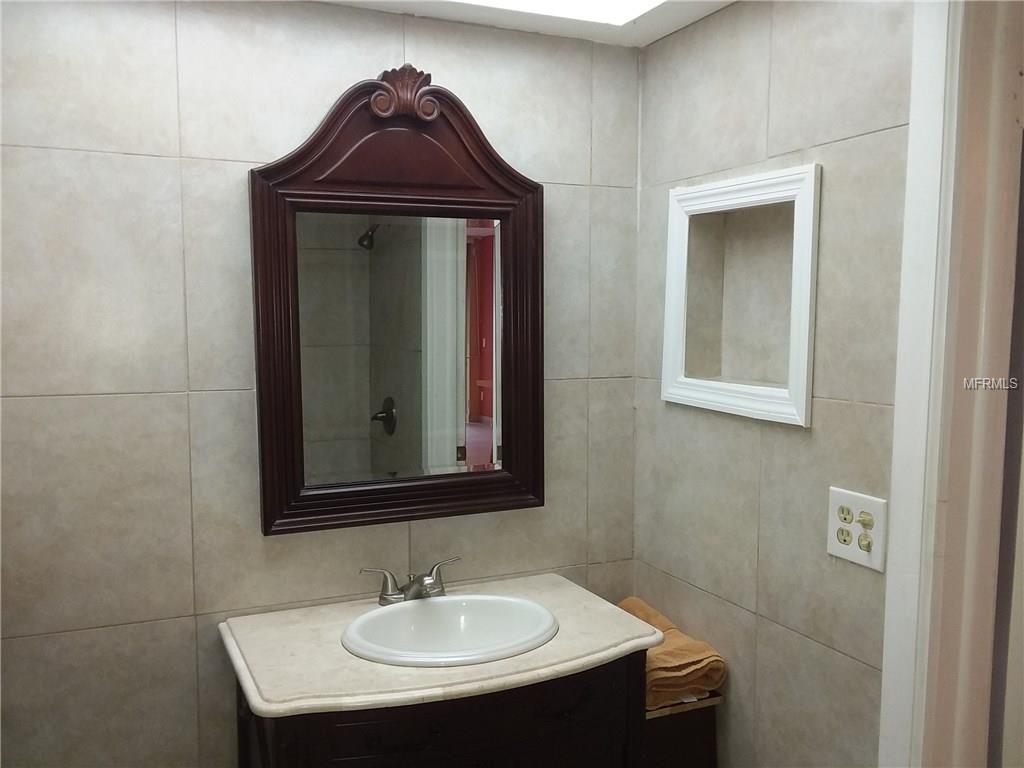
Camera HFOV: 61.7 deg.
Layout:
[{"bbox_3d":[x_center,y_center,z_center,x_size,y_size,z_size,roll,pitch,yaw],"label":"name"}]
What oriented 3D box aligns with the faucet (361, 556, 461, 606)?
[{"bbox_3d":[-0.203,0.435,1.834,0.224,0.082,0.130,-2,5,-24],"label":"faucet"}]

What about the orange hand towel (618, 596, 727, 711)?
[{"bbox_3d":[0.288,0.595,1.927,0.200,0.115,0.340,-2,5,-24],"label":"orange hand towel"}]

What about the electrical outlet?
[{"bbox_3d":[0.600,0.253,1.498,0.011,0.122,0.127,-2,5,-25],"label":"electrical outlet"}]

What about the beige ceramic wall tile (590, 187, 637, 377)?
[{"bbox_3d":[0.243,-0.244,2.083,0.125,0.454,0.010,-2,5,-24],"label":"beige ceramic wall tile"}]

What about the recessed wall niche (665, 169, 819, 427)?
[{"bbox_3d":[0.491,-0.180,1.793,0.093,0.481,0.462,-2,5,-25],"label":"recessed wall niche"}]

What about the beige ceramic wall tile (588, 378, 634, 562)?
[{"bbox_3d":[0.243,0.212,2.119,0.125,0.453,0.010,-2,5,-24],"label":"beige ceramic wall tile"}]

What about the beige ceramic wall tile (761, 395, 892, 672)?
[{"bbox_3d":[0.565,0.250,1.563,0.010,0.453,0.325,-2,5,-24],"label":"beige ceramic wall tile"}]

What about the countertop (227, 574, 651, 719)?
[{"bbox_3d":[-0.135,0.502,1.691,0.789,0.030,0.506,-2,5,-25],"label":"countertop"}]

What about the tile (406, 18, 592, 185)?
[{"bbox_3d":[-0.022,-0.630,1.939,0.456,0.340,0.010,-2,5,-25],"label":"tile"}]

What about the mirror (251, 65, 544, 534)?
[{"bbox_3d":[-0.223,-0.184,1.846,0.642,0.975,0.048,-2,5,-23],"label":"mirror"}]

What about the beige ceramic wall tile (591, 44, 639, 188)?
[{"bbox_3d":[0.245,-0.642,2.061,0.132,0.344,0.010,-2,5,-25],"label":"beige ceramic wall tile"}]

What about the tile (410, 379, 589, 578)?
[{"bbox_3d":[-0.023,0.221,2.001,0.450,0.453,0.010,-2,5,-24],"label":"tile"}]

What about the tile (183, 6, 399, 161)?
[{"bbox_3d":[-0.437,-0.615,1.753,0.451,0.331,0.010,-2,5,-24],"label":"tile"}]

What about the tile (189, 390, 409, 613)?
[{"bbox_3d":[-0.437,0.236,1.816,0.456,0.456,0.010,-2,5,-25],"label":"tile"}]

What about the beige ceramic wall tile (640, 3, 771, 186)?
[{"bbox_3d":[0.409,-0.627,1.875,0.010,0.344,0.465,-2,5,-25],"label":"beige ceramic wall tile"}]

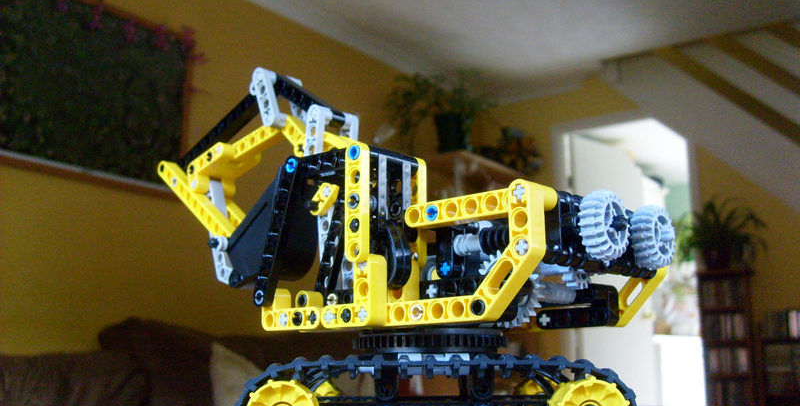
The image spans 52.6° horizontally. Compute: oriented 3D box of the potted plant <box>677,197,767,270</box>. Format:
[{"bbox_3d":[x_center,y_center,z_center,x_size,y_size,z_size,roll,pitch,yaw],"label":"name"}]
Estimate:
[{"bbox_3d":[1.490,0.141,3.750,0.380,0.310,0.340,-9,-15,34],"label":"potted plant"}]

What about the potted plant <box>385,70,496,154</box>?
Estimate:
[{"bbox_3d":[0.202,-0.457,4.040,0.440,0.390,0.480,-10,-15,37],"label":"potted plant"}]

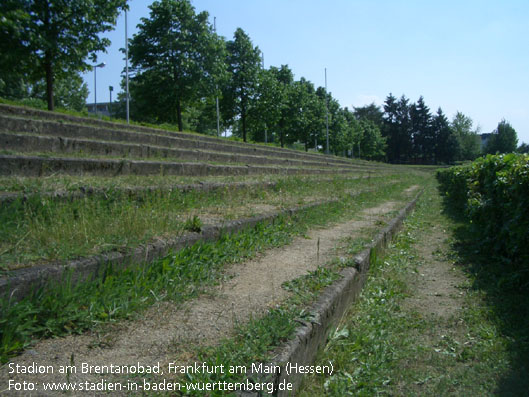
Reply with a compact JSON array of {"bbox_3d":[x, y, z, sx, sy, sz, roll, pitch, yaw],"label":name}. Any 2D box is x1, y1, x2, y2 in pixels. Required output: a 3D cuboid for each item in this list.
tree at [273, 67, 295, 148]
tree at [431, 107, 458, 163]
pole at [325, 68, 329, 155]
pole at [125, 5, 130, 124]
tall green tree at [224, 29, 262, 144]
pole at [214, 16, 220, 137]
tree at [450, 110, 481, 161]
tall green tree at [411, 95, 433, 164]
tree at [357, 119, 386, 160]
[{"bbox_3d":[1.531,-7.432,42.870,2.300,6.670,2.400,-1,2,0],"label":"tree"},{"bbox_3d":[39.916,-13.834,117.748,5.600,12.900,5.500,-1,2,0],"label":"tree"},{"bbox_3d":[6.694,-9.212,56.821,0.180,9.160,0.180,-1,2,0],"label":"pole"},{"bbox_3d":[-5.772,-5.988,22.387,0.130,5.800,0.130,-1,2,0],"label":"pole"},{"bbox_3d":[-1.428,-7.495,35.352,3.100,7.560,3.100,-1,2,0],"label":"tall green tree"},{"bbox_3d":[-2.711,-7.051,30.864,0.140,6.980,0.140,-1,2,0],"label":"pole"},{"bbox_3d":[45.841,-14.019,121.764,6.700,12.090,6.500,-1,2,0],"label":"tree"},{"bbox_3d":[34.714,-14.991,117.708,5.000,15.000,5.000,-1,2,0],"label":"tall green tree"},{"bbox_3d":[16.341,-9.002,81.873,4.500,6.510,4.500,-1,2,0],"label":"tree"}]

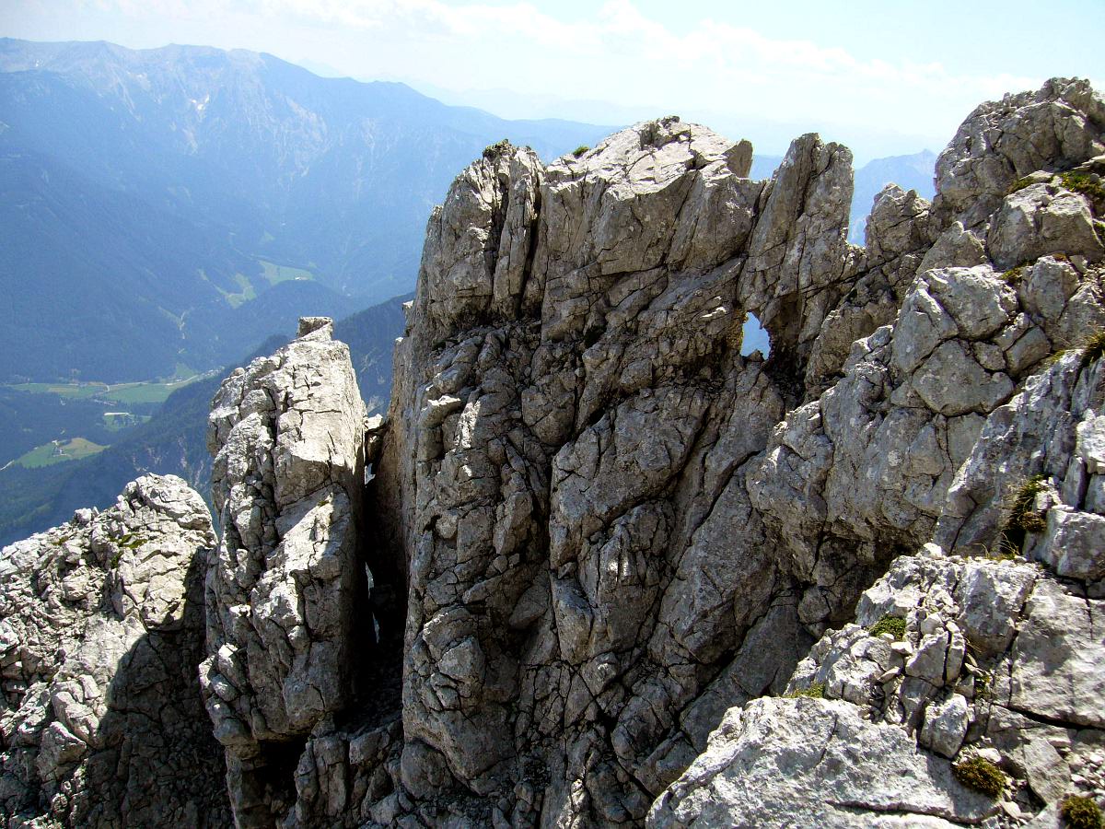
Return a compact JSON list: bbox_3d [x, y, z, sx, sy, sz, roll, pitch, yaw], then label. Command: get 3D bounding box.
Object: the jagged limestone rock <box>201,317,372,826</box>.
[{"bbox_3d":[-2.464,1.388,10.391,1.450,4.503,1.900,-4,15,-14],"label":"jagged limestone rock"}]

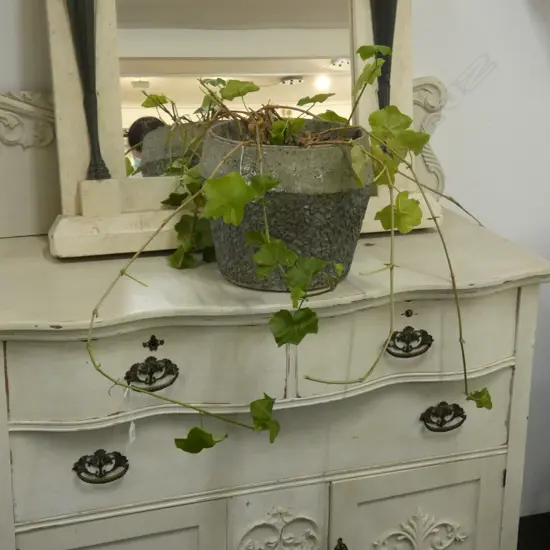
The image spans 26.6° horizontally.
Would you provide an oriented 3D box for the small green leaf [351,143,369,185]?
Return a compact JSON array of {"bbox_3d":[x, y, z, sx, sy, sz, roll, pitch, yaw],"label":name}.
[{"bbox_3d":[0.140,-0.184,1.920,0.034,0.070,0.020,3,10,17],"label":"small green leaf"}]

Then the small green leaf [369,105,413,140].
[{"bbox_3d":[0.210,-0.278,2.120,0.078,0.064,0.030,-2,18,-10],"label":"small green leaf"}]

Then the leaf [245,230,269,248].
[{"bbox_3d":[-0.030,-0.058,1.915,0.041,0.031,0.018,0,0,6],"label":"leaf"}]

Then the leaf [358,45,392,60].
[{"bbox_3d":[0.168,-0.376,1.970,0.061,0.024,0.040,1,18,0],"label":"leaf"}]

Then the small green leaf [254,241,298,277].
[{"bbox_3d":[0.001,-0.025,1.905,0.075,0.062,0.025,0,0,0],"label":"small green leaf"}]

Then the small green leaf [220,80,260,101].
[{"bbox_3d":[-0.063,-0.336,2.120,0.072,0.034,0.045,2,18,5],"label":"small green leaf"}]

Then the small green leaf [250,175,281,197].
[{"bbox_3d":[-0.017,-0.156,2.030,0.054,0.042,0.025,1,17,0],"label":"small green leaf"}]

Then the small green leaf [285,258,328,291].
[{"bbox_3d":[0.051,-0.001,1.905,0.072,0.053,0.025,0,0,-3],"label":"small green leaf"}]

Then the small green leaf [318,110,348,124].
[{"bbox_3d":[0.115,-0.304,2.280,0.060,0.035,0.035,-2,18,-10],"label":"small green leaf"}]

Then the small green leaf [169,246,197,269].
[{"bbox_3d":[-0.177,-0.034,2.230,0.052,0.043,0.030,5,18,14],"label":"small green leaf"}]

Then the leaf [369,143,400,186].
[{"bbox_3d":[0.182,-0.186,1.940,0.056,0.074,0.022,-1,10,-6],"label":"leaf"}]

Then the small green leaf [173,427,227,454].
[{"bbox_3d":[-0.131,0.291,2.050,0.085,0.047,0.030,4,18,10],"label":"small green leaf"}]

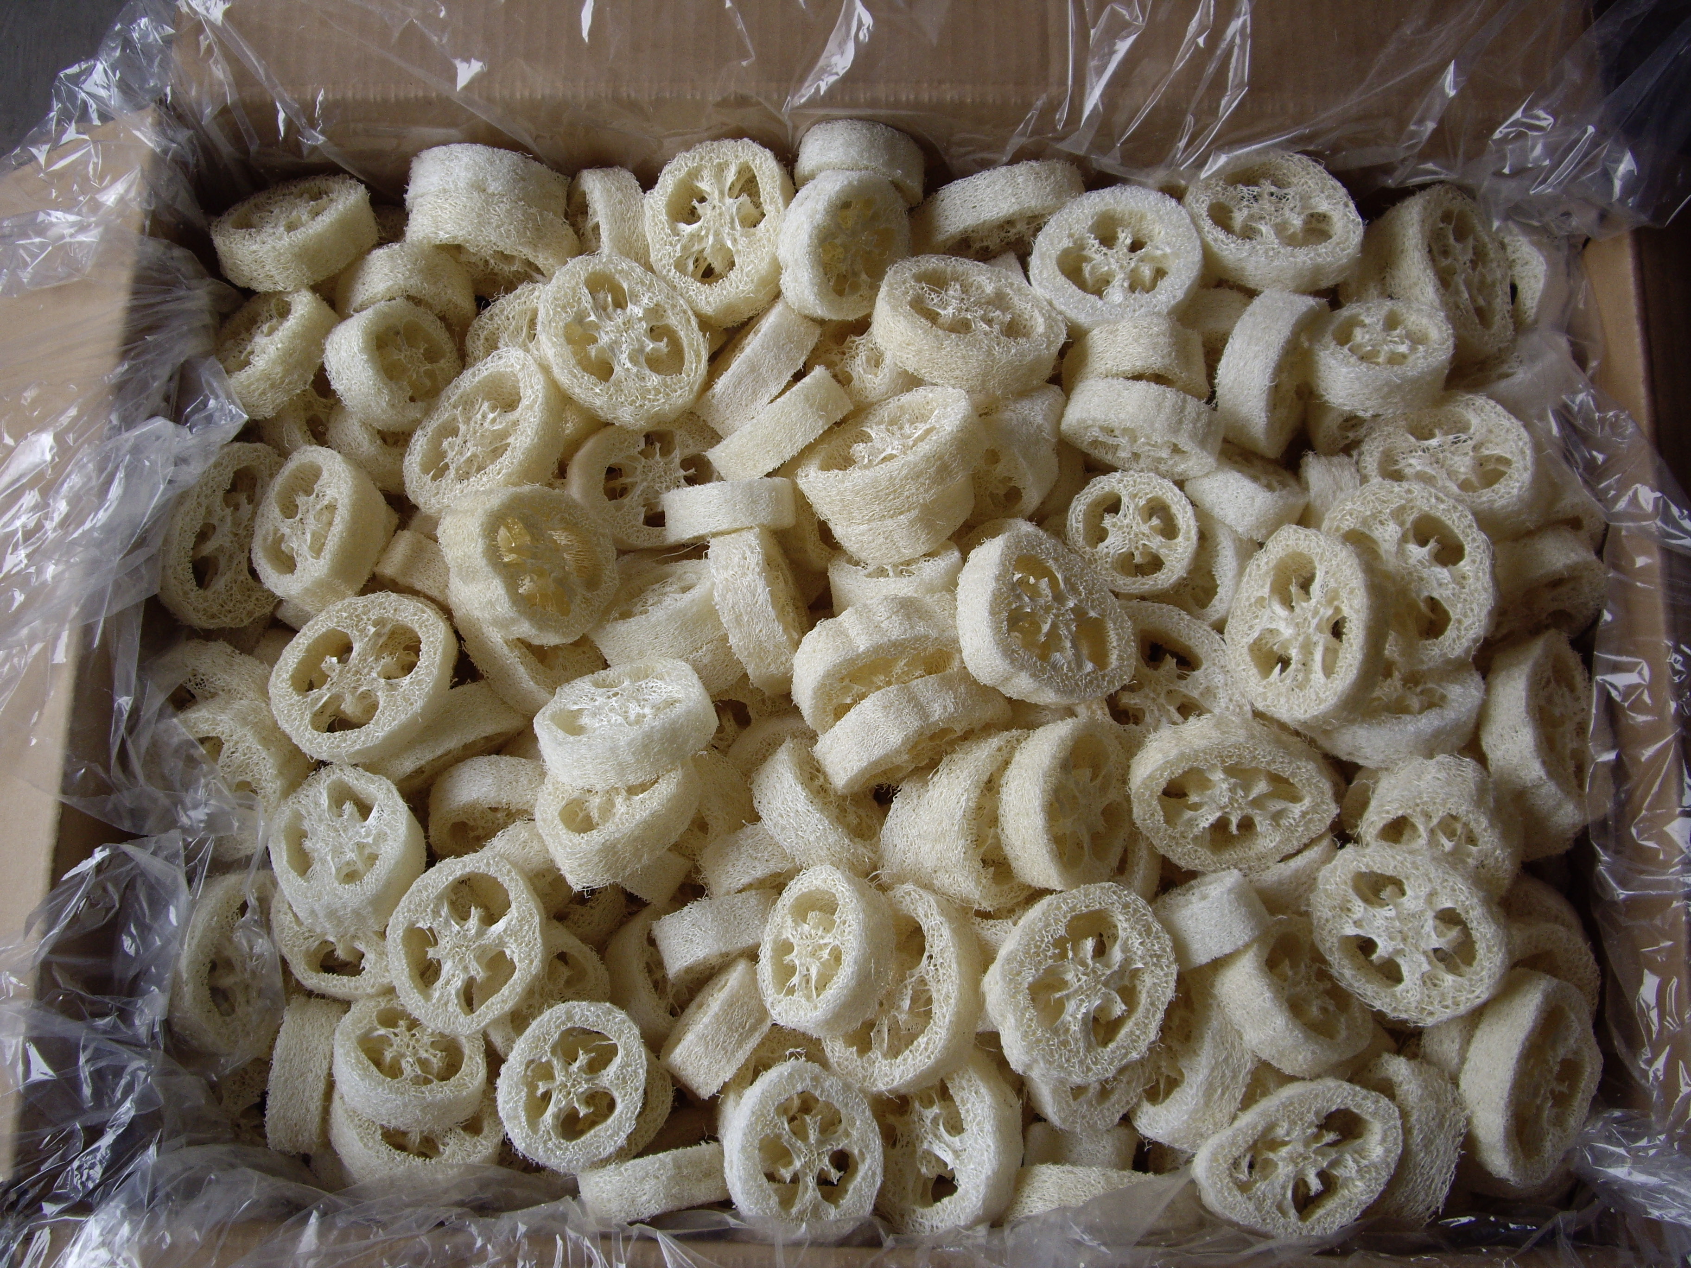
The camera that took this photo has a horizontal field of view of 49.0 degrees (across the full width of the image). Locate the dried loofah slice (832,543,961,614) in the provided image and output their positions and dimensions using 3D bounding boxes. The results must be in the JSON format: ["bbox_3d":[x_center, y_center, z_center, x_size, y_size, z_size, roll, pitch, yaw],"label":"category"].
[{"bbox_3d":[0.019,-0.022,0.700,0.050,0.048,0.021,3,120,1],"label":"dried loofah slice"}]

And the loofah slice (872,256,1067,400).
[{"bbox_3d":[0.046,-0.114,0.690,0.068,0.022,0.063,12,45,2],"label":"loofah slice"}]

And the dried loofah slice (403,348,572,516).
[{"bbox_3d":[-0.140,-0.075,0.730,0.058,0.020,0.079,14,66,30],"label":"dried loofah slice"}]

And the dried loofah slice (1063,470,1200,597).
[{"bbox_3d":[0.105,-0.037,0.685,0.047,0.019,0.048,0,91,1],"label":"dried loofah slice"}]

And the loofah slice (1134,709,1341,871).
[{"bbox_3d":[0.141,0.059,0.683,0.074,0.021,0.054,5,112,2],"label":"loofah slice"}]

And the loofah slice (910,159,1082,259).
[{"bbox_3d":[0.062,-0.171,0.747,0.066,0.064,0.020,-13,87,8],"label":"loofah slice"}]

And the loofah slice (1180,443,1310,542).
[{"bbox_3d":[0.161,-0.057,0.744,0.049,0.049,0.020,26,114,-3],"label":"loofah slice"}]

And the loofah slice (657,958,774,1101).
[{"bbox_3d":[-0.046,0.146,0.685,0.022,0.049,0.049,40,78,-1],"label":"loofah slice"}]

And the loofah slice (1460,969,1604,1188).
[{"bbox_3d":[0.241,0.158,0.654,0.067,0.021,0.076,20,74,-38],"label":"loofah slice"}]

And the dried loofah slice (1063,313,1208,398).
[{"bbox_3d":[0.118,-0.107,0.749,0.057,0.057,0.023,4,80,8],"label":"dried loofah slice"}]

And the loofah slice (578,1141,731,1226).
[{"bbox_3d":[-0.067,0.201,0.678,0.062,0.062,0.020,-10,79,-8],"label":"loofah slice"}]

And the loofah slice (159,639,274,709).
[{"bbox_3d":[-0.246,0.034,0.713,0.063,0.063,0.022,30,35,-15],"label":"loofah slice"}]

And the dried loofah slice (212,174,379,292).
[{"bbox_3d":[-0.229,-0.167,0.775,0.065,0.022,0.065,-17,38,-12],"label":"dried loofah slice"}]

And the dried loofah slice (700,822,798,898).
[{"bbox_3d":[-0.029,0.079,0.690,0.050,0.048,0.020,-21,72,-5],"label":"dried loofah slice"}]

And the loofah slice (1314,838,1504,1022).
[{"bbox_3d":[0.200,0.106,0.655,0.069,0.018,0.059,34,98,25],"label":"loofah slice"}]

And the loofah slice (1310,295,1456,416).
[{"bbox_3d":[0.202,-0.103,0.695,0.051,0.020,0.049,3,43,16],"label":"loofah slice"}]

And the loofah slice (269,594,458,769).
[{"bbox_3d":[-0.183,0.015,0.707,0.073,0.021,0.055,-40,85,-2],"label":"loofah slice"}]

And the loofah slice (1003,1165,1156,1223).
[{"bbox_3d":[0.089,0.211,0.695,0.060,0.060,0.021,3,73,1],"label":"loofah slice"}]

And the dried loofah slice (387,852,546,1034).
[{"bbox_3d":[-0.136,0.111,0.672,0.054,0.021,0.063,7,81,-2],"label":"dried loofah slice"}]

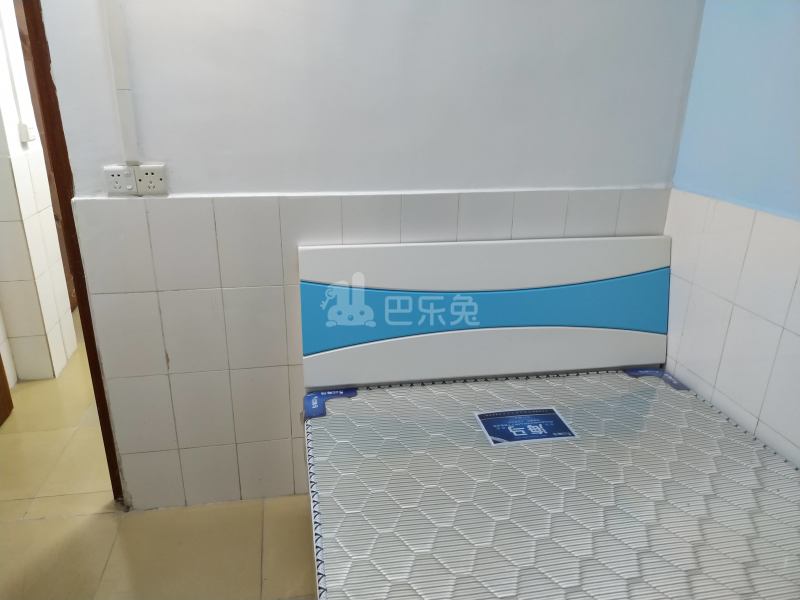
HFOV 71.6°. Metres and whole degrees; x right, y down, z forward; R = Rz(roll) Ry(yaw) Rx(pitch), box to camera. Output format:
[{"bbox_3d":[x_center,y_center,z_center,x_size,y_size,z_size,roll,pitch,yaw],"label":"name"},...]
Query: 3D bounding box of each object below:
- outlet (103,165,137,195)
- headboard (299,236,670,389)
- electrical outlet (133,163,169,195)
[{"bbox_3d":[-0.843,-0.363,1.682,0.086,0.086,0.028,-3,20,-10],"label":"outlet"},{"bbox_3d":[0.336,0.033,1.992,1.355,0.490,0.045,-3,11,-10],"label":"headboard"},{"bbox_3d":[-0.758,-0.368,1.697,0.086,0.086,0.028,-3,20,-10],"label":"electrical outlet"}]

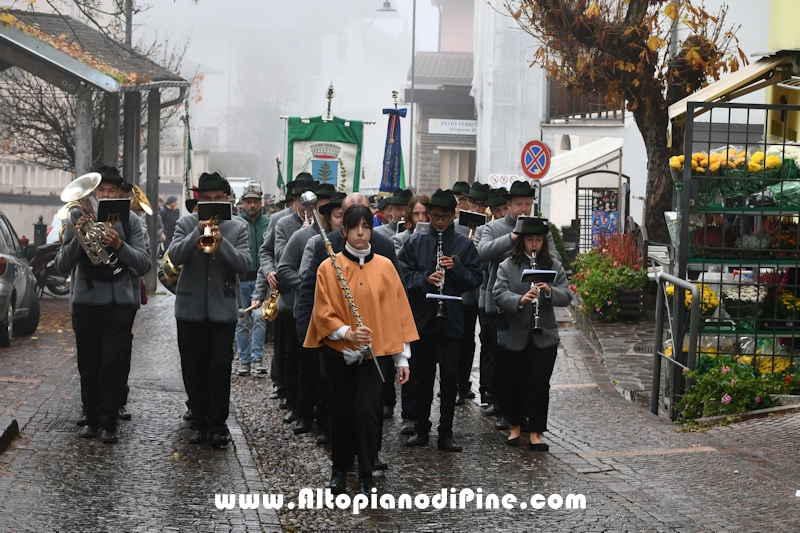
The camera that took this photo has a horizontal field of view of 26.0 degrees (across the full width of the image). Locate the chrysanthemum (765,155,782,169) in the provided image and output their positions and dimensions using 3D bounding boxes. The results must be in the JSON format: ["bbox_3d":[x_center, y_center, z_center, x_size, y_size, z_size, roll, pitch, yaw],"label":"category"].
[{"bbox_3d":[2.953,-0.830,13.700,0.140,0.115,0.140,2,3,17],"label":"chrysanthemum"}]

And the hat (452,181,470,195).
[{"bbox_3d":[0.582,-0.725,16.000,0.240,0.135,0.280,3,3,30],"label":"hat"}]

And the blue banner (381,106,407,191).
[{"bbox_3d":[-0.065,-1.143,17.300,0.260,0.880,0.130,3,3,6],"label":"blue banner"}]

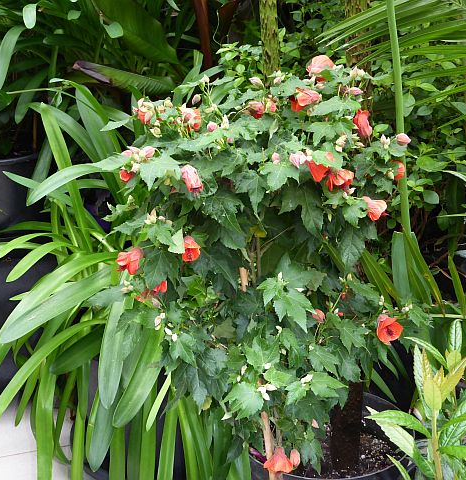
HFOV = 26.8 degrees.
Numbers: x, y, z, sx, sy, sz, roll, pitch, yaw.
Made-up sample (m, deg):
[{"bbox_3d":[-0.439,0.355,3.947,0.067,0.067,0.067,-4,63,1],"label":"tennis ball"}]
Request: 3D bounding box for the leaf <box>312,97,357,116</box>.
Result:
[{"bbox_3d":[0.198,-0.259,1.900,0.088,0.022,0.055,-2,37,2],"label":"leaf"}]

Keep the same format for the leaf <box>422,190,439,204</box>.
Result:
[{"bbox_3d":[0.454,-0.098,2.250,0.040,0.034,0.012,-11,-25,-12],"label":"leaf"}]

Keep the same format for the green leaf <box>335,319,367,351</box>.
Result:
[{"bbox_3d":[0.232,0.185,1.900,0.064,0.020,0.072,-34,73,-23],"label":"green leaf"}]

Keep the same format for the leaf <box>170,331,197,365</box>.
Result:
[{"bbox_3d":[-0.094,0.208,1.880,0.052,0.020,0.064,-21,62,-4],"label":"leaf"}]

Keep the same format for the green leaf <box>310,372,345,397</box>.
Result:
[{"bbox_3d":[0.181,0.276,1.870,0.072,0.020,0.052,-5,51,-20],"label":"green leaf"}]

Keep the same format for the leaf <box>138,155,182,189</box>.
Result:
[{"bbox_3d":[-0.135,-0.126,1.820,0.080,0.024,0.066,6,61,10],"label":"leaf"}]

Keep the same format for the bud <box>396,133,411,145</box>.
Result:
[{"bbox_3d":[0.331,-0.196,1.900,0.029,0.023,0.023,12,61,14],"label":"bud"}]

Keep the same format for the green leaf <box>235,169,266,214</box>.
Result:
[{"bbox_3d":[0.031,-0.087,1.840,0.062,0.086,0.022,9,-20,6],"label":"green leaf"}]

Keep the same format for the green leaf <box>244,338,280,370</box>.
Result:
[{"bbox_3d":[0.054,0.216,1.850,0.068,0.020,0.066,0,60,0],"label":"green leaf"}]

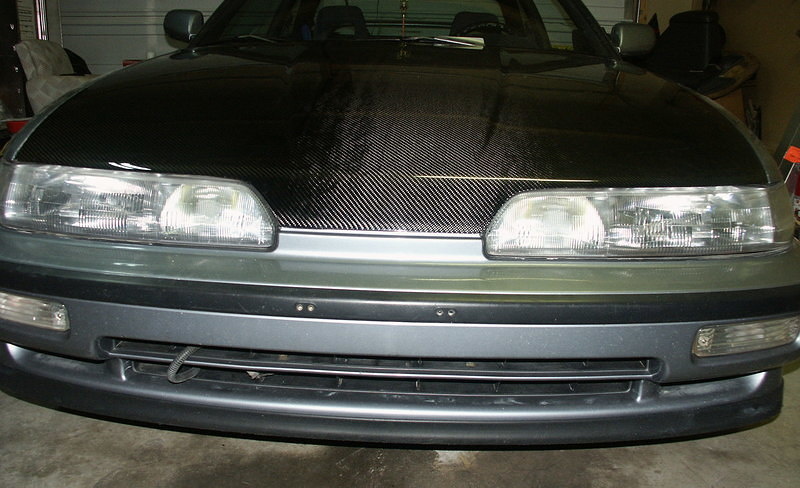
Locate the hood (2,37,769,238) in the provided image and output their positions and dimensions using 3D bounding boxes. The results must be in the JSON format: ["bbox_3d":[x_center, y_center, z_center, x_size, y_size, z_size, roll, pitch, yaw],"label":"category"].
[{"bbox_3d":[-0.007,-0.328,1.657,1.450,0.290,1.200,2,16,1],"label":"hood"}]

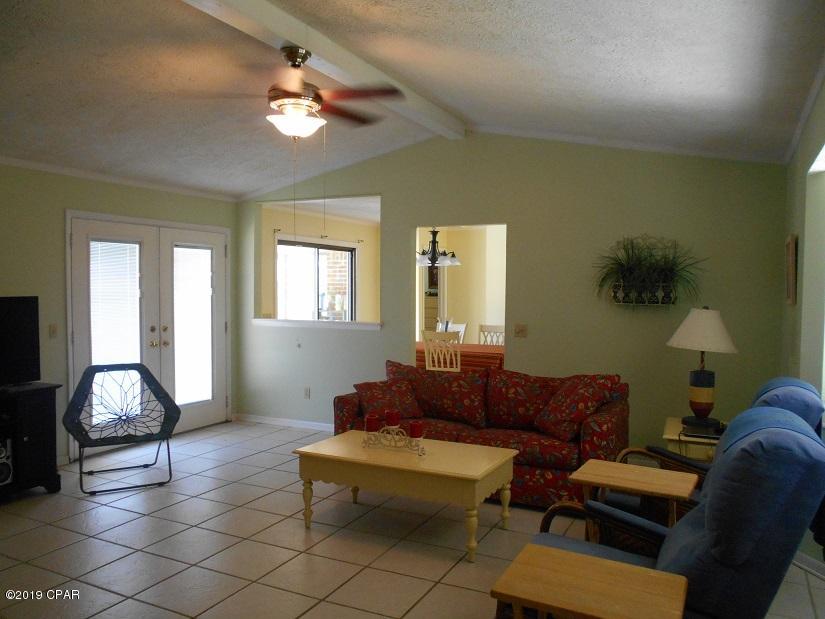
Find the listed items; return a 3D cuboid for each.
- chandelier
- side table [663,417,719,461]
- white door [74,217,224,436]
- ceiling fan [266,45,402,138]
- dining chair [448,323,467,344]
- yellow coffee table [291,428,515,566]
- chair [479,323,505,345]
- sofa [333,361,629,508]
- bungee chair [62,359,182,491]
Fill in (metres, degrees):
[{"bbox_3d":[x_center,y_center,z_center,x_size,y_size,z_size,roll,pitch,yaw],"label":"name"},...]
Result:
[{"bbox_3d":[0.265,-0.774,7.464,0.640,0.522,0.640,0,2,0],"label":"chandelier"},{"bbox_3d":[1.974,1.083,4.188,0.500,0.530,0.620,1,3,26],"label":"side table"},{"bbox_3d":[-2.420,0.234,5.950,0.060,2.040,1.760,1,3,26],"label":"white door"},{"bbox_3d":[-0.650,-1.198,3.454,1.270,0.490,1.270,1,3,26],"label":"ceiling fan"},{"bbox_3d":[0.383,0.680,8.394,0.460,0.980,0.540,2,3,41],"label":"dining chair"},{"bbox_3d":[-0.039,1.112,3.822,1.210,0.480,0.620,1,3,26],"label":"yellow coffee table"},{"bbox_3d":[0.987,0.706,7.826,0.460,0.980,0.540,1,3,26],"label":"chair"},{"bbox_3d":[0.506,0.888,4.750,2.100,0.860,0.880,1,3,26],"label":"sofa"},{"bbox_3d":[-2.208,0.879,4.750,0.810,0.850,0.720,-1,3,-25],"label":"bungee chair"}]

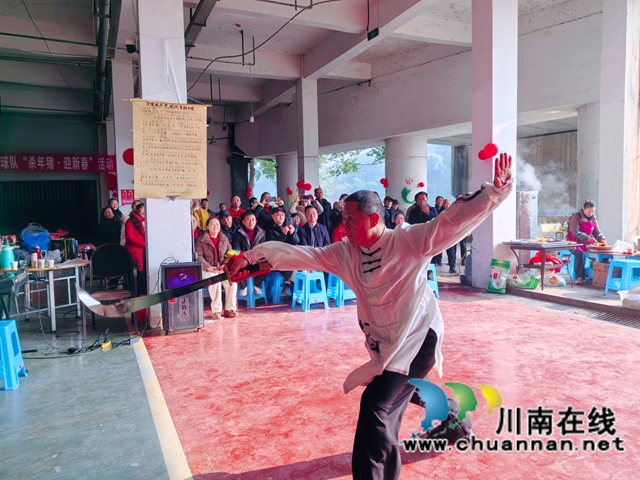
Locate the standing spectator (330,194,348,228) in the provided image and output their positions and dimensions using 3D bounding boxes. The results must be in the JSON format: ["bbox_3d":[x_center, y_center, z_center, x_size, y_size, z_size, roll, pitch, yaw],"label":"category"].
[{"bbox_3d":[0.384,-0.047,8.914,0.510,1.570,0.380,-1,3,0],"label":"standing spectator"}]

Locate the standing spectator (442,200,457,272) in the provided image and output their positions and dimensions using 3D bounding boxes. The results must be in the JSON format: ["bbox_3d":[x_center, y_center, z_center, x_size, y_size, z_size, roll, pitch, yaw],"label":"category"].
[{"bbox_3d":[2.698,-0.105,10.400,0.430,1.560,0.340,0,3,13],"label":"standing spectator"}]

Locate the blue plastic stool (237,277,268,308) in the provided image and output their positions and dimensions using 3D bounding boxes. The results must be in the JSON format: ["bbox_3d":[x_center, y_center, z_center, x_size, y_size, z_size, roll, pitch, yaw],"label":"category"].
[{"bbox_3d":[-0.957,0.679,7.080,0.350,0.495,0.350,-3,4,-37],"label":"blue plastic stool"}]

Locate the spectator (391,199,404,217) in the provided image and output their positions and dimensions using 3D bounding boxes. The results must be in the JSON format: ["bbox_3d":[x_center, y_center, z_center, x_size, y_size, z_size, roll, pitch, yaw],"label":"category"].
[{"bbox_3d":[1.646,-0.110,10.600,0.470,1.580,0.330,-1,3,6],"label":"spectator"}]

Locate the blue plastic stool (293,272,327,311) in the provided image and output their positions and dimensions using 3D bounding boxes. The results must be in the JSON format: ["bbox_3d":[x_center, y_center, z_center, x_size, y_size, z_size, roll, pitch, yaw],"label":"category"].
[{"bbox_3d":[-0.129,0.682,6.800,0.350,0.495,0.350,-3,4,-30],"label":"blue plastic stool"}]

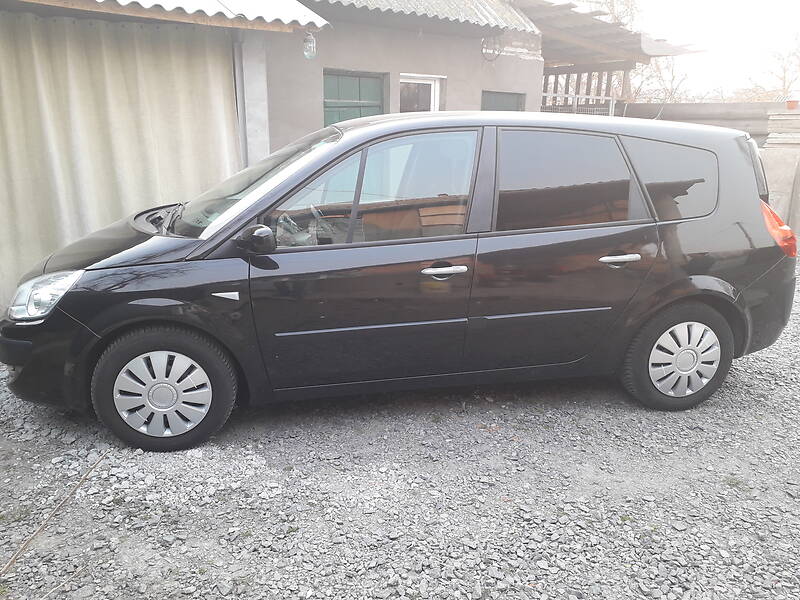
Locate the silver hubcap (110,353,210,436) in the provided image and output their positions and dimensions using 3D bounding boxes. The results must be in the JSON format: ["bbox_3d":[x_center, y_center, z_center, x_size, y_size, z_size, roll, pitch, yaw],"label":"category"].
[{"bbox_3d":[-1.115,0.448,2.938,0.437,0.437,0.060,-2,15,-11],"label":"silver hubcap"}]

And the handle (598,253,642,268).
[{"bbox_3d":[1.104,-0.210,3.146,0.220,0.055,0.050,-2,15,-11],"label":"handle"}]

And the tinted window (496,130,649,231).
[{"bbox_3d":[0.876,-0.615,3.179,0.830,0.510,0.050,-3,-5,-12],"label":"tinted window"}]

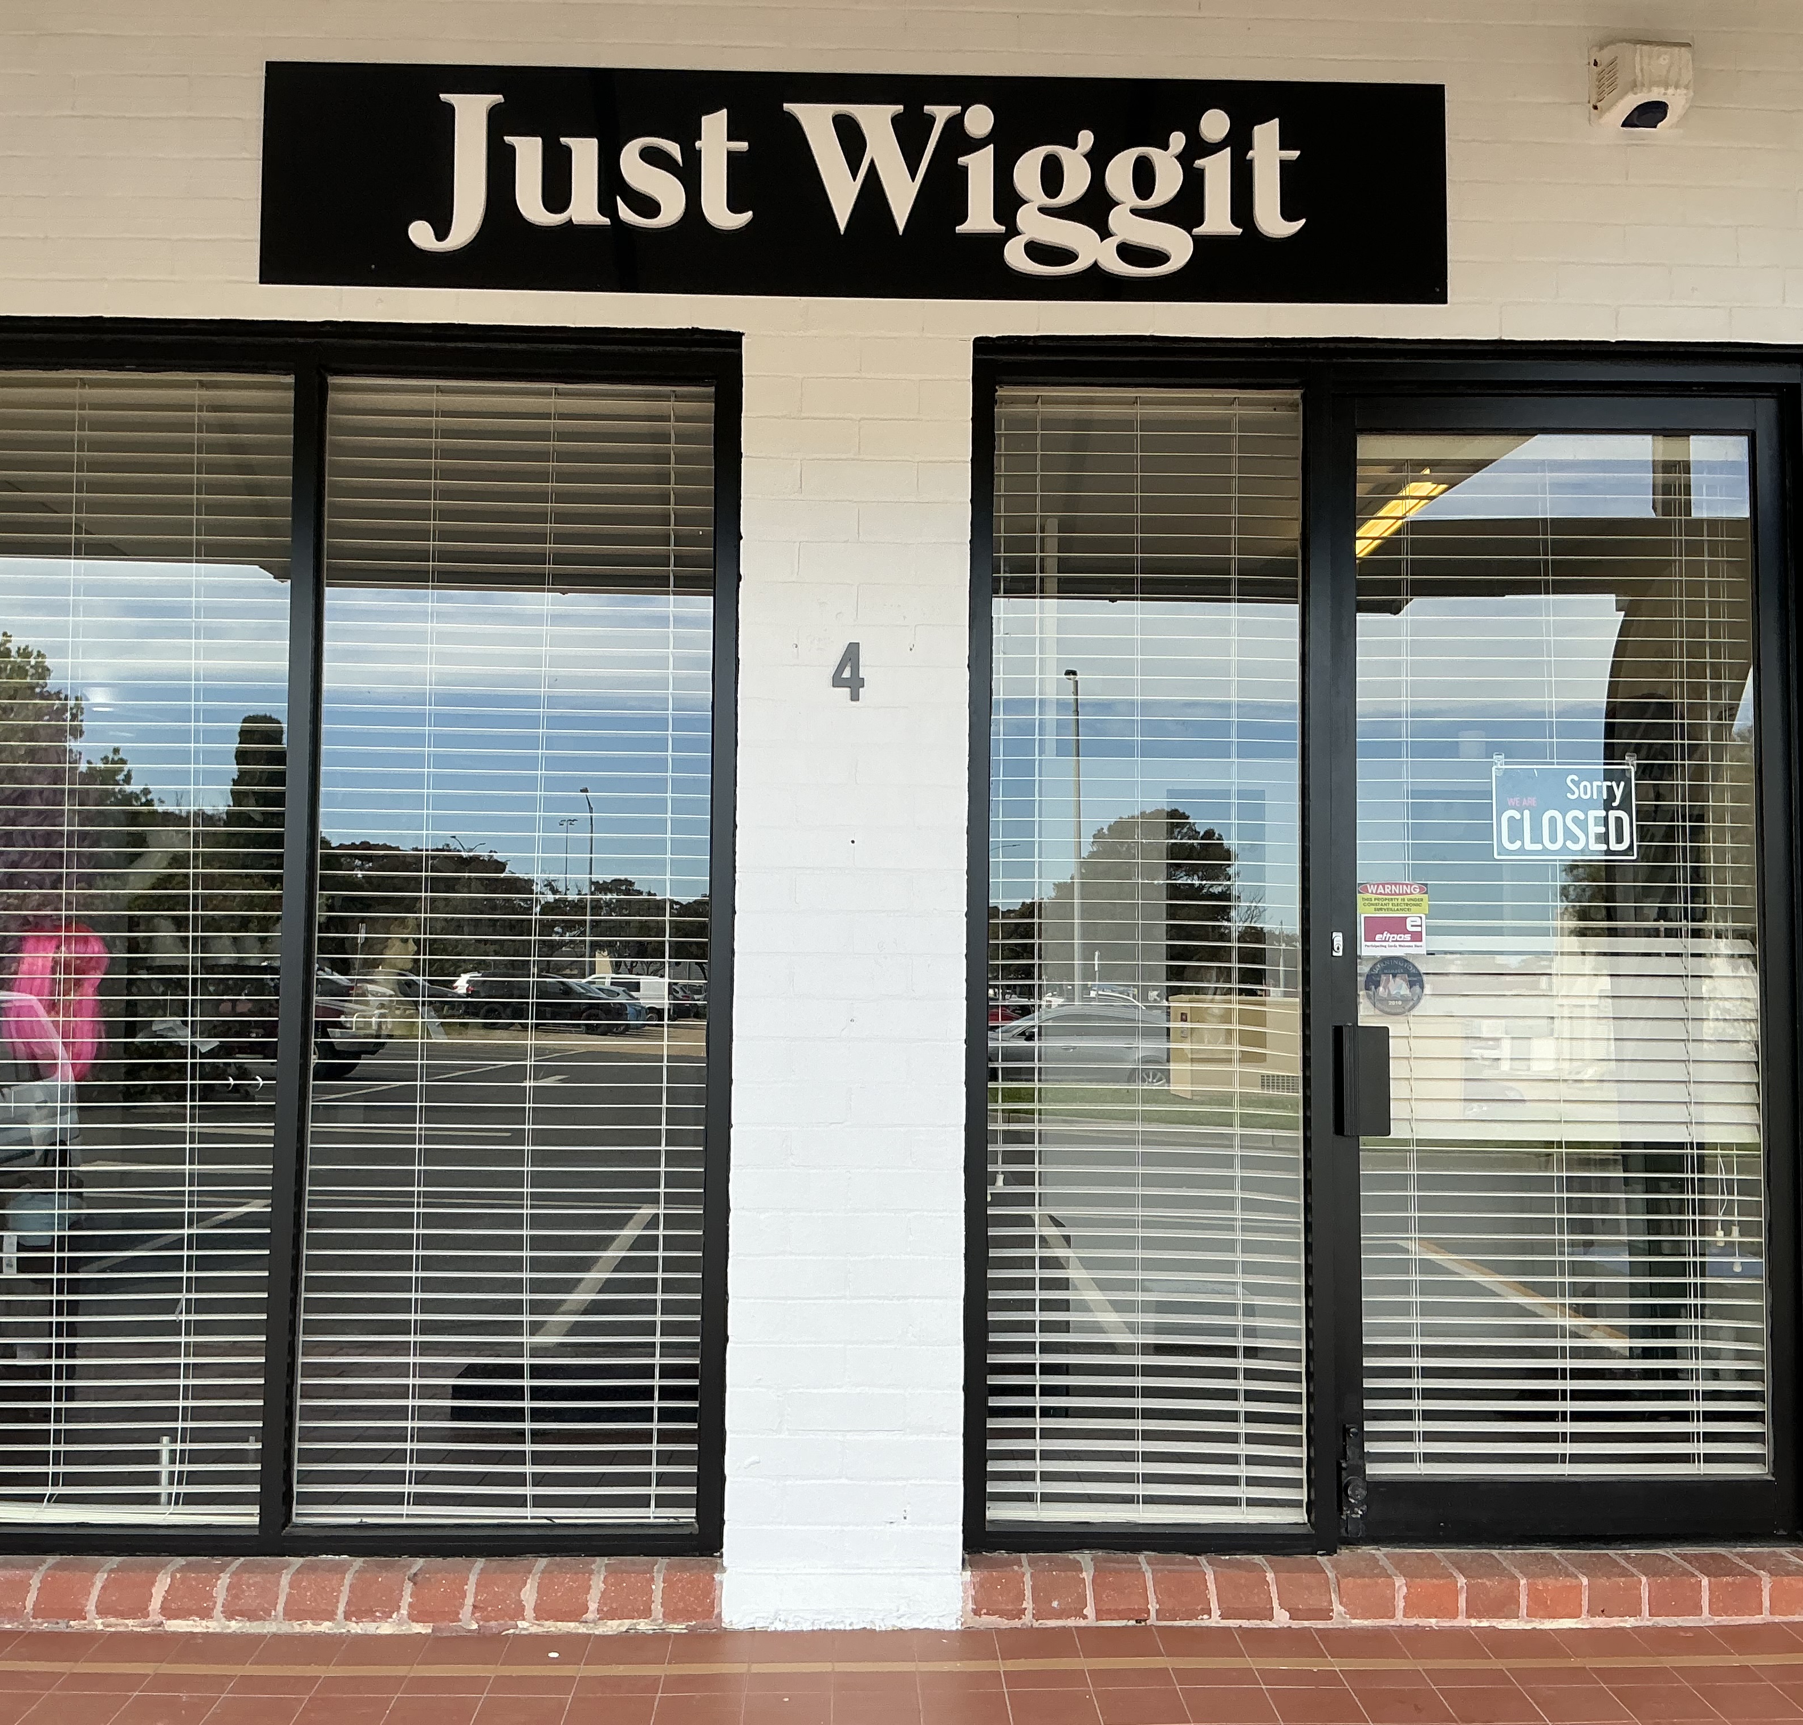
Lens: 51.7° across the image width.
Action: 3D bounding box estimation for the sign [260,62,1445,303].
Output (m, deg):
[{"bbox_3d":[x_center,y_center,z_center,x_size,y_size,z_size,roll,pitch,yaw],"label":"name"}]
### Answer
[{"bbox_3d":[-0.088,-1.402,3.851,2.447,0.466,0.030,1,-4,-1],"label":"sign"}]

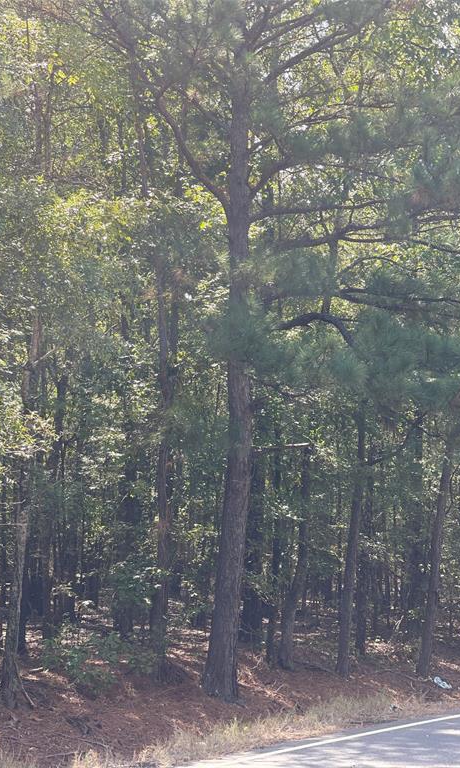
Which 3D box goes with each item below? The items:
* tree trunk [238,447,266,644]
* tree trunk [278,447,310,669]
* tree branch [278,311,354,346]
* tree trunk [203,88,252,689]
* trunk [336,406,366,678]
[{"bbox_3d":[0.440,2.933,25.217,0.380,3.442,0.340,2,-7,1],"label":"tree trunk"},{"bbox_3d":[1.012,2.604,21.504,0.240,3.337,0.210,5,-7,3],"label":"tree trunk"},{"bbox_3d":[0.987,-0.633,16.200,0.880,0.410,0.400,0,-7,0],"label":"tree branch"},{"bbox_3d":[0.021,-0.069,16.978,0.460,7.536,0.400,2,-7,0],"label":"tree trunk"},{"bbox_3d":[1.724,2.189,19.927,0.200,3.778,0.180,4,-7,5],"label":"trunk"}]

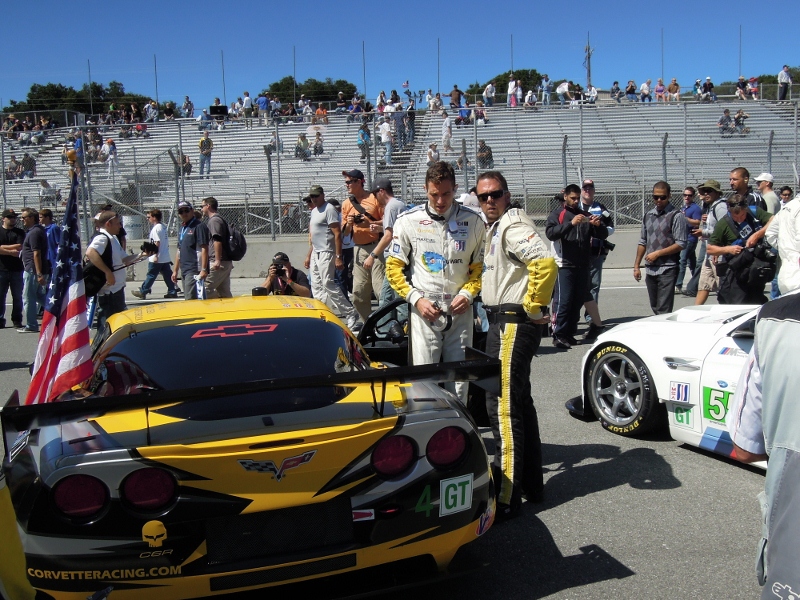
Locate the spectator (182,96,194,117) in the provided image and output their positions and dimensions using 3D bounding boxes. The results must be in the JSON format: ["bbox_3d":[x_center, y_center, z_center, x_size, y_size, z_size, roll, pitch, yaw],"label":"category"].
[{"bbox_3d":[-11.745,-10.411,45.092,0.520,1.720,0.420,-3,6,-11],"label":"spectator"}]

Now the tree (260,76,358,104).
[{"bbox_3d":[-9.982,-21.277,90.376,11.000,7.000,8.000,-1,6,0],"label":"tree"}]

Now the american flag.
[{"bbox_3d":[-1.535,0.021,3.714,0.340,1.200,0.250,-4,7,-22],"label":"american flag"}]

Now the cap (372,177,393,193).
[{"bbox_3d":[-0.188,-1.185,8.350,0.250,0.150,0.180,-16,-1,30],"label":"cap"}]

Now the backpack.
[{"bbox_3d":[-2.348,-0.843,11.650,0.250,0.530,0.330,-1,7,3],"label":"backpack"}]

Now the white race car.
[{"bbox_3d":[3.080,0.332,4.780,1.920,1.320,4.650,-5,7,-29],"label":"white race car"}]

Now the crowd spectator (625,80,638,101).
[{"bbox_3d":[11.462,-10.215,40.000,0.620,1.250,0.780,-2,6,-3],"label":"crowd spectator"}]

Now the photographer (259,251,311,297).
[{"bbox_3d":[-1.299,0.025,9.100,0.680,1.130,0.800,0,7,17],"label":"photographer"}]

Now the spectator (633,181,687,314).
[{"bbox_3d":[2.791,-0.381,8.700,0.580,1.770,0.400,1,7,22],"label":"spectator"}]

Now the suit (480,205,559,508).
[{"bbox_3d":[0.604,0.315,4.141,0.370,1.540,0.500,-4,7,-22],"label":"suit"}]

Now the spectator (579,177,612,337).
[{"bbox_3d":[2.325,-0.540,9.850,0.540,1.860,0.420,0,6,11],"label":"spectator"}]

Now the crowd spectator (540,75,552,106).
[{"bbox_3d":[7.299,-10.354,40.300,0.580,1.740,0.420,2,7,30],"label":"crowd spectator"}]

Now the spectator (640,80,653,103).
[{"bbox_3d":[11.428,-9.643,37.500,0.550,1.240,0.720,-4,7,-17],"label":"spectator"}]

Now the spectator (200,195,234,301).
[{"bbox_3d":[-2.664,-0.581,11.597,0.480,1.770,0.500,-1,7,3],"label":"spectator"}]

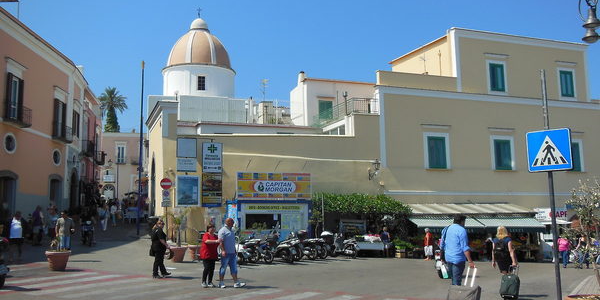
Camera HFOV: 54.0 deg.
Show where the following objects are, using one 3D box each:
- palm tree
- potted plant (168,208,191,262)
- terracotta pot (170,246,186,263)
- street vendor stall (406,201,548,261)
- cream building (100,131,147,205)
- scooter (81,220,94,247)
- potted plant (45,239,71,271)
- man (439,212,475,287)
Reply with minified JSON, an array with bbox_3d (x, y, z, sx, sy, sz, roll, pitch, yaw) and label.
[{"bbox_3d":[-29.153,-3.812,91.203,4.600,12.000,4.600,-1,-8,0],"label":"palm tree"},{"bbox_3d":[-5.103,3.571,24.852,1.000,2.284,1.000,-1,-8,0],"label":"potted plant"},{"bbox_3d":[-5.081,4.377,24.744,0.760,0.658,0.760,-1,-8,0],"label":"terracotta pot"},{"bbox_3d":[9.729,4.522,32.300,7.500,3.050,2.500,2,-8,-18],"label":"street vendor stall"},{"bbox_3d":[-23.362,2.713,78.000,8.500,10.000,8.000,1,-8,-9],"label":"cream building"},{"bbox_3d":[-9.952,3.925,27.600,0.720,1.220,1.850,1,-8,-13],"label":"scooter"},{"bbox_3d":[-7.748,3.336,18.868,0.840,1.026,0.840,-1,-8,0],"label":"potted plant"},{"bbox_3d":[3.015,2.118,11.316,0.620,1.748,0.500,-1,-8,2],"label":"man"}]

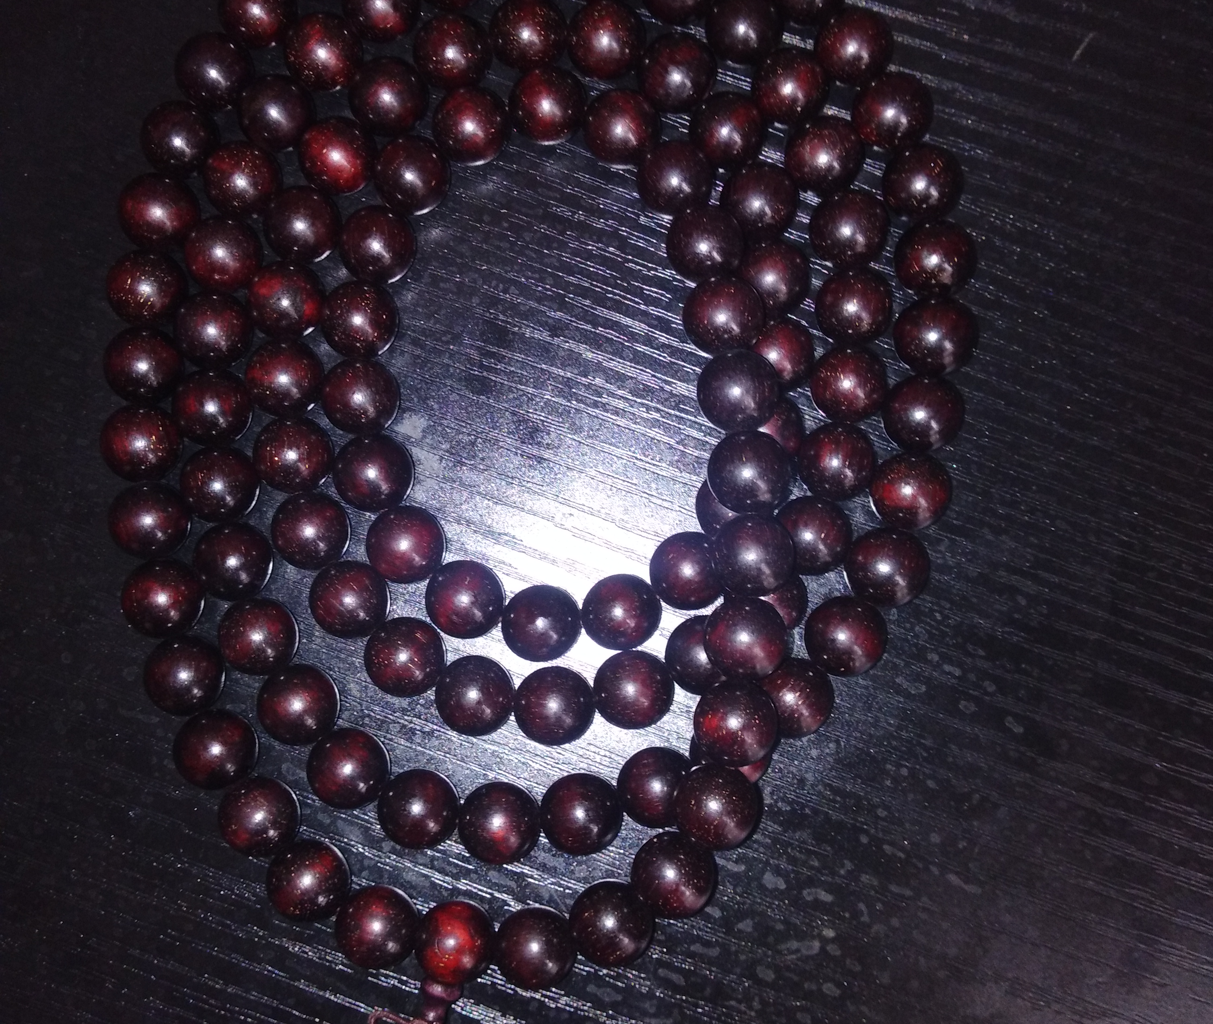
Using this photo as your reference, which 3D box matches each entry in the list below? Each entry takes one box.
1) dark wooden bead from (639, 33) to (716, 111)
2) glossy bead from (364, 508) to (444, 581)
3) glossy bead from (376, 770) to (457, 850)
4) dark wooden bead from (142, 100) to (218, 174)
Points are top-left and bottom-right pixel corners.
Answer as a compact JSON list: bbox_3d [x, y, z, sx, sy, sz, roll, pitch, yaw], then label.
[{"bbox_3d":[0.010,-0.063,0.180,0.011,0.011,0.011,0,87,1],"label":"dark wooden bead"},{"bbox_3d":[-0.038,0.006,0.242,0.015,0.015,0.015,0,86,1],"label":"glossy bead"},{"bbox_3d":[-0.036,0.056,0.238,0.015,0.015,0.015,0,86,1],"label":"glossy bead"},{"bbox_3d":[-0.084,-0.074,0.248,0.015,0.015,0.015,0,86,1],"label":"dark wooden bead"}]

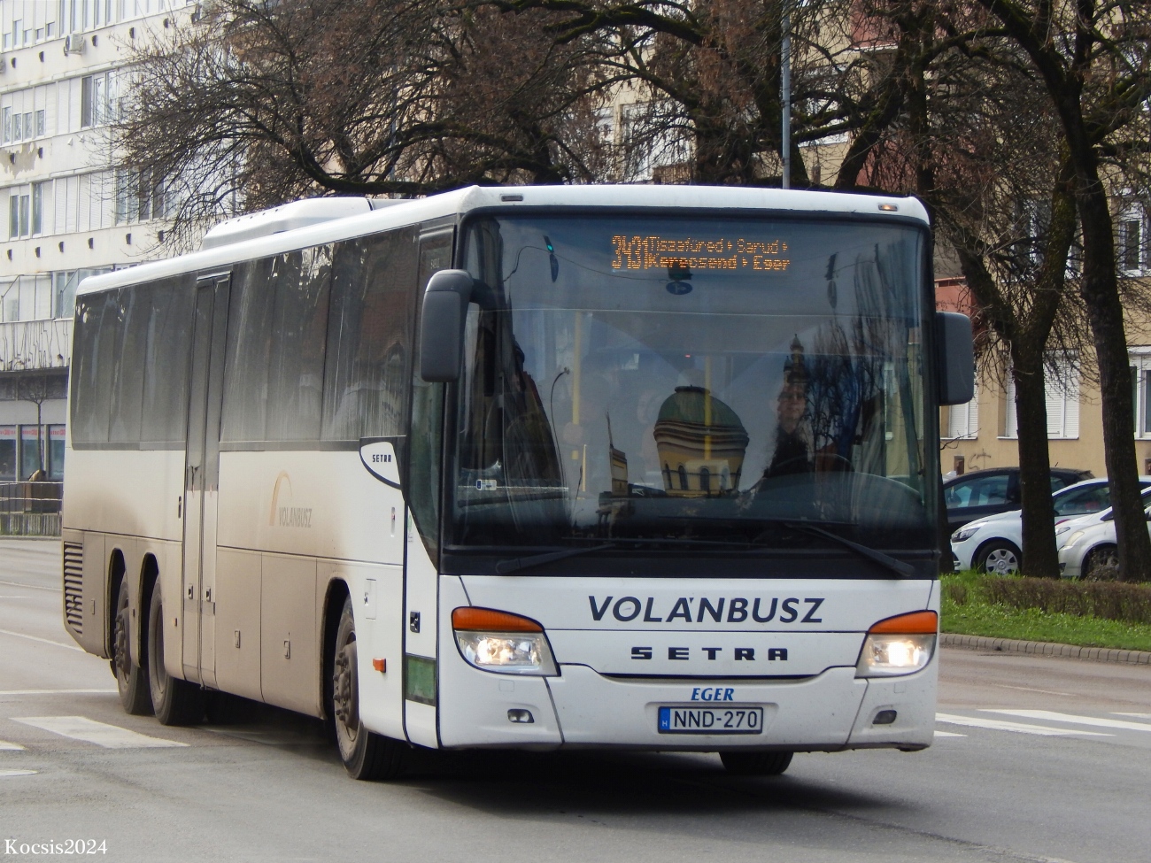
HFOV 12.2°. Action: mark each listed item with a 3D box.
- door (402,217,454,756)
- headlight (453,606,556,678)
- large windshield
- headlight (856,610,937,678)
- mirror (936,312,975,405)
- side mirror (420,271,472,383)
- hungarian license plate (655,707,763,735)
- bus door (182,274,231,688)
[{"bbox_3d":[-0.702,0.272,26.161,0.131,2.530,0.795,1,0,-13],"label":"door"},{"bbox_3d":[-0.329,0.997,25.624,0.490,0.347,0.251,1,0,-13],"label":"headlight"},{"bbox_3d":[0.615,-0.192,25.904,2.394,1.715,0.392,1,0,-13],"label":"large windshield"},{"bbox_3d":[1.558,1.022,26.051,0.490,0.347,0.251,1,0,-13],"label":"headlight"},{"bbox_3d":[1.864,-0.364,26.708,0.252,0.464,0.201,1,0,-13],"label":"mirror"},{"bbox_3d":[-0.610,-0.497,25.401,0.246,0.536,0.211,1,0,-13],"label":"side mirror"},{"bbox_3d":[0.647,1.378,25.674,0.522,0.118,0.022,1,0,-13],"label":"hungarian license plate"},{"bbox_3d":[-2.237,0.294,32.920,0.121,2.520,1.358,1,0,-13],"label":"bus door"}]

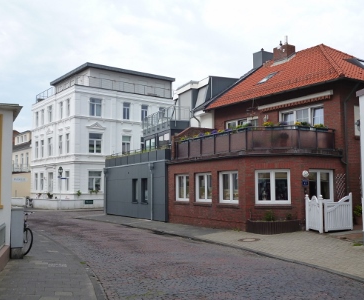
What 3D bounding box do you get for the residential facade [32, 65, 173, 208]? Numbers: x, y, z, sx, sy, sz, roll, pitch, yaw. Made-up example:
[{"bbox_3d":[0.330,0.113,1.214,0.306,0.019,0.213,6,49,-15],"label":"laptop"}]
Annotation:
[{"bbox_3d":[-9.481,-0.804,55.781,12.509,14.677,13.297,3,-6,-36],"label":"residential facade"}]

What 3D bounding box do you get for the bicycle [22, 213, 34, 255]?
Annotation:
[{"bbox_3d":[-4.394,2.216,12.646,0.600,1.100,1.780,4,-7,-42],"label":"bicycle"}]

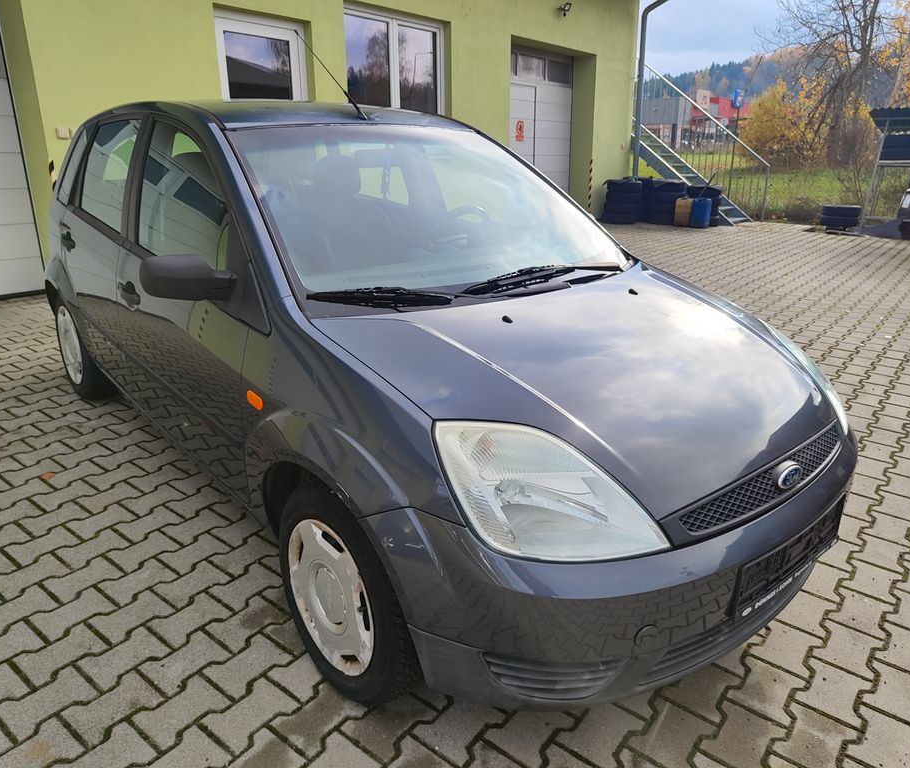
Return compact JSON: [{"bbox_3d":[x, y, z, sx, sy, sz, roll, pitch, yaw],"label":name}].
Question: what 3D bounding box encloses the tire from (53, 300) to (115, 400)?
[{"bbox_3d":[-1.872,-0.204,3.453,0.185,0.580,0.580,-15,26,-39],"label":"tire"}]

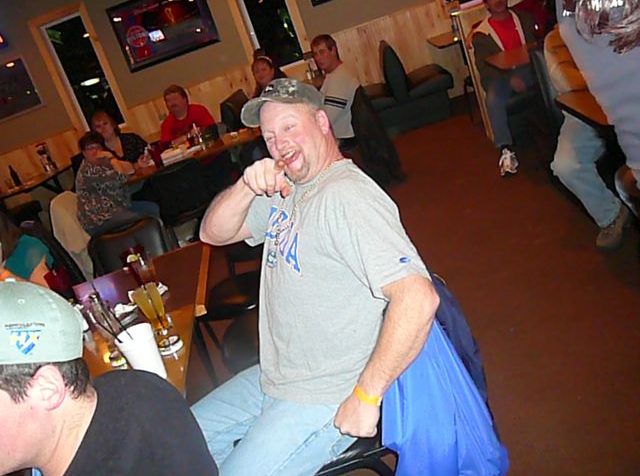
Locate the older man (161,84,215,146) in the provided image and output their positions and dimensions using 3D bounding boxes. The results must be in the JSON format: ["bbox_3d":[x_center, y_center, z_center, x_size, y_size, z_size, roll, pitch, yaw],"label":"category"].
[{"bbox_3d":[-0.960,-0.674,5.438,0.560,1.280,0.730,-17,18,5],"label":"older man"}]

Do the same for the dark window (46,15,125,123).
[{"bbox_3d":[-2.466,-1.690,6.824,0.430,1.170,0.070,-18,18,3],"label":"dark window"}]

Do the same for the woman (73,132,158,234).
[{"bbox_3d":[-1.452,-0.289,4.957,0.740,1.170,0.520,-16,18,9],"label":"woman"}]

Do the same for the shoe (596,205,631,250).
[{"bbox_3d":[1.409,-0.066,3.125,0.110,0.130,0.300,0,26,46],"label":"shoe"}]

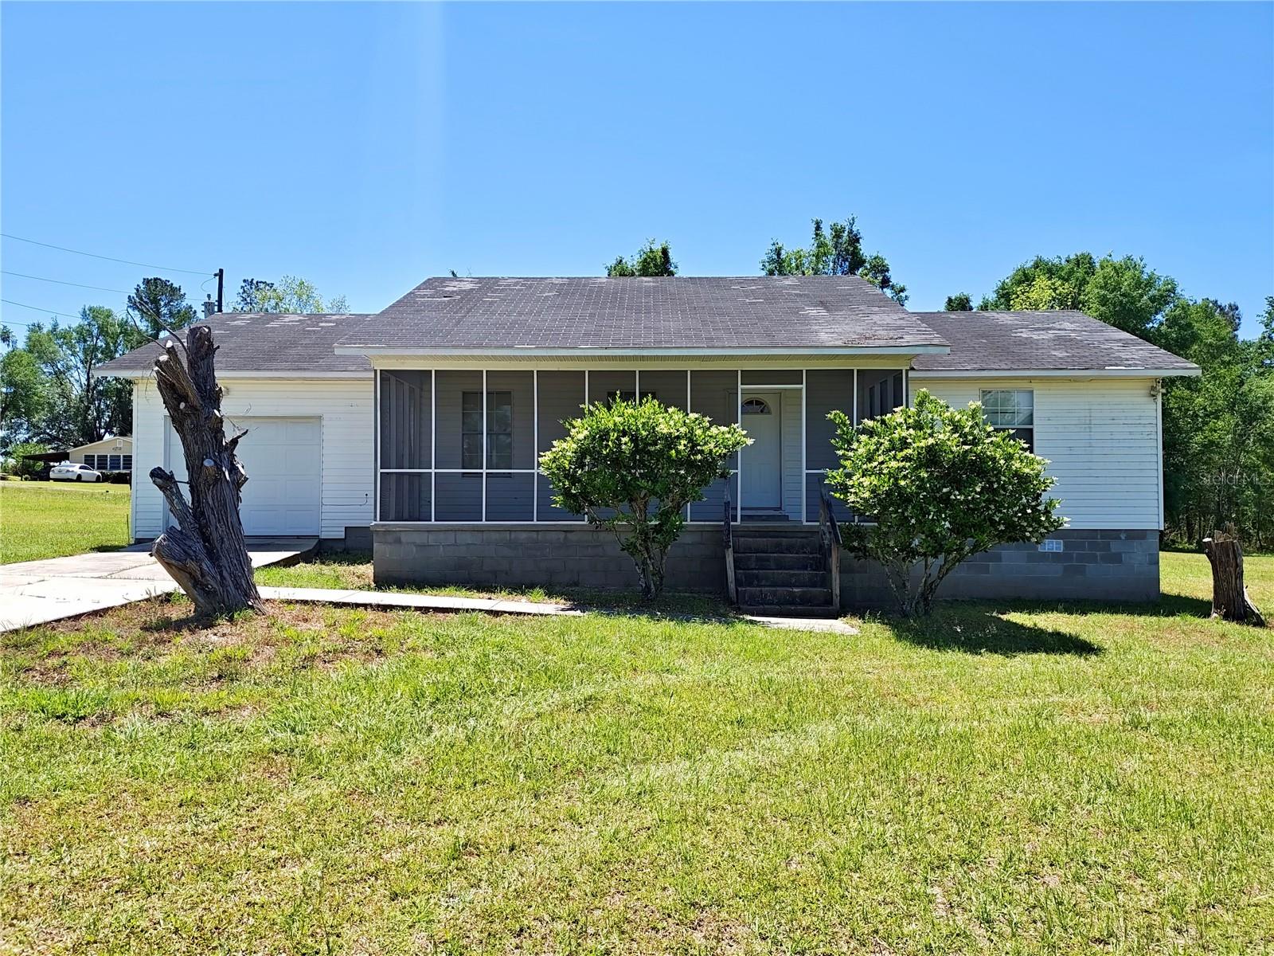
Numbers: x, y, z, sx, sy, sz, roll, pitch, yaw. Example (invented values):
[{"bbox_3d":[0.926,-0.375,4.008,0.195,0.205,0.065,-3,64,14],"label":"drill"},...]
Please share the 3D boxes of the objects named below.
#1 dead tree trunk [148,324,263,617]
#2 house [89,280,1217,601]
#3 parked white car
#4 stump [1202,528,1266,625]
[{"bbox_3d":[-4.930,-0.108,10.607,1.200,3.250,0.950,0,-2,0],"label":"dead tree trunk"},{"bbox_3d":[0.000,-0.970,18.134,18.300,6.050,10.800,0,-2,0],"label":"house"},{"bbox_3d":[-45.700,-0.350,75.438,1.830,1.450,4.800,0,-2,-2],"label":"parked white car"},{"bbox_3d":[8.030,1.322,12.368,0.750,1.270,0.600,0,-2,0],"label":"stump"}]

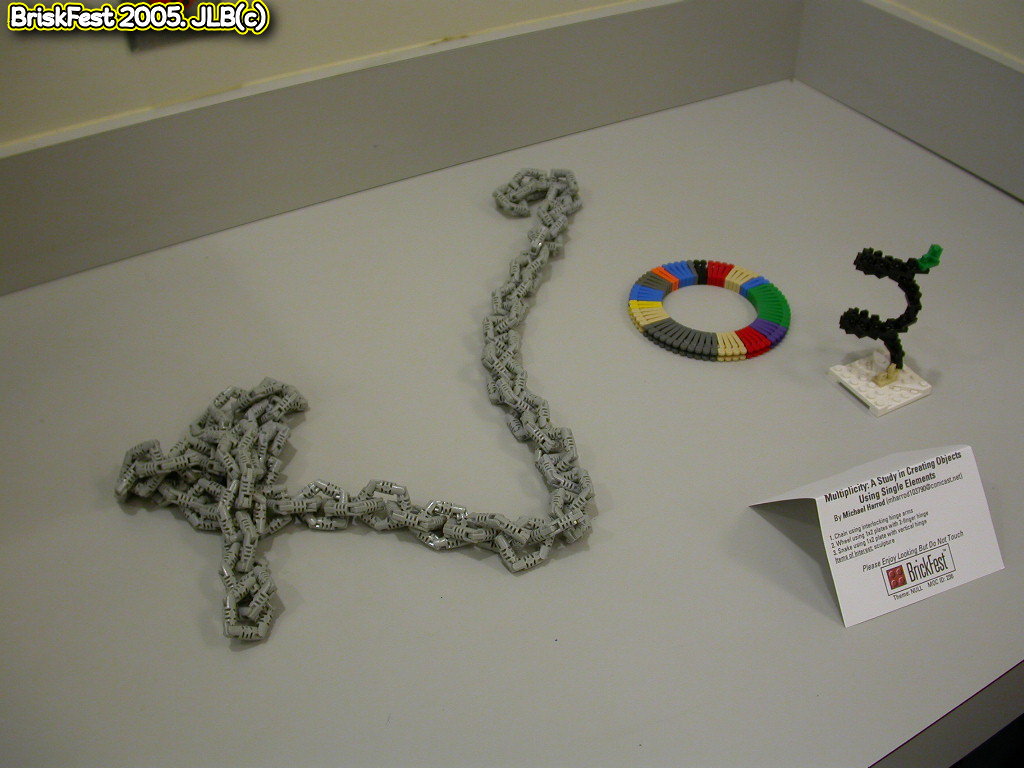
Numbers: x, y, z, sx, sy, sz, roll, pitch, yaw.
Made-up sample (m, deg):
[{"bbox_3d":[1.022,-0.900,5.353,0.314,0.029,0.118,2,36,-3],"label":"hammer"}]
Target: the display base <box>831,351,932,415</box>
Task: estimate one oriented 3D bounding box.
[{"bbox_3d":[0.245,-0.002,0.749,0.048,0.008,0.048,-19,44,-23],"label":"display base"}]

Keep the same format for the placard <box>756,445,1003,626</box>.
[{"bbox_3d":[0.207,0.067,0.627,0.108,0.054,0.095,-15,42,-19],"label":"placard"}]

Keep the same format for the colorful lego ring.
[{"bbox_3d":[0.143,-0.055,0.810,0.115,0.008,0.115,1,39,-1],"label":"colorful lego ring"}]

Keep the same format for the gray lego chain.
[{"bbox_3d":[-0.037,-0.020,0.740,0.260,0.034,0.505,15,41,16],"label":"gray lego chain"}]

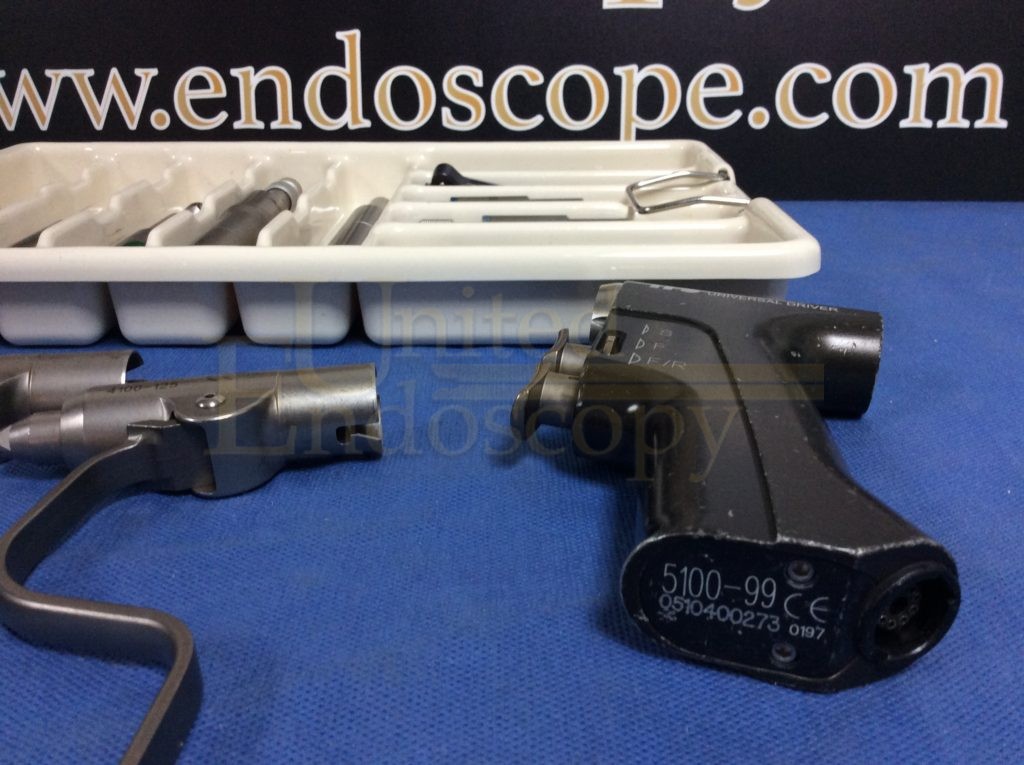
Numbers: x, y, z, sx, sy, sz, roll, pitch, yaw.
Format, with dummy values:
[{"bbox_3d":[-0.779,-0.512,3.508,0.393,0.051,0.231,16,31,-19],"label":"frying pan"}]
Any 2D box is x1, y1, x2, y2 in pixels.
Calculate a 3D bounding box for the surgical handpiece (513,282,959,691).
[{"bbox_3d":[0.045,0.011,0.211,0.092,0.029,0.120,8,28,15],"label":"surgical handpiece"}]

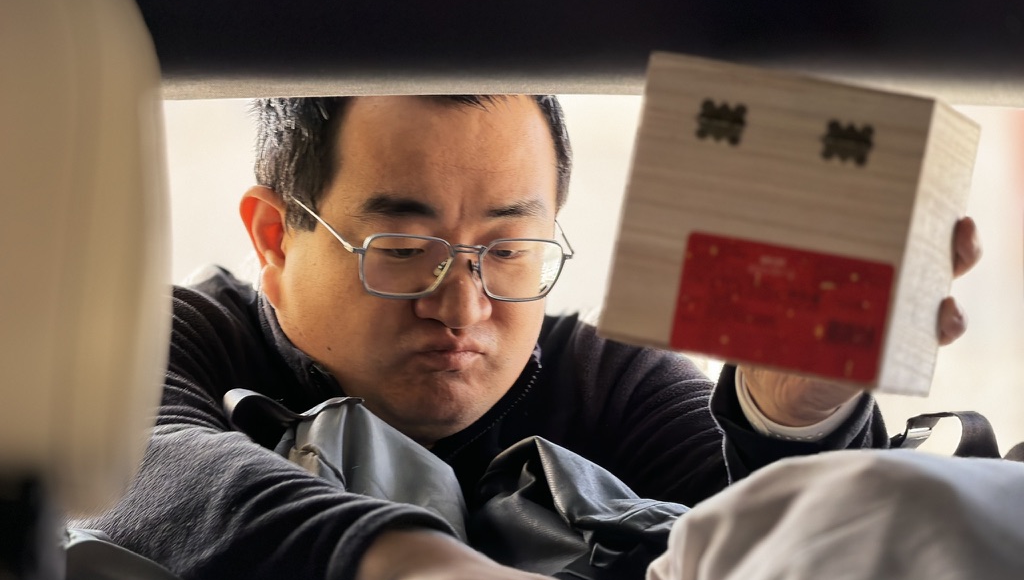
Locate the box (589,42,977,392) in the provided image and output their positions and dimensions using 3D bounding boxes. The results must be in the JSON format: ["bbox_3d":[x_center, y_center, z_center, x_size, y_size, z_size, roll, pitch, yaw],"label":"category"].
[{"bbox_3d":[0.155,-0.034,1.624,0.156,0.155,0.134,11,1,19],"label":"box"}]

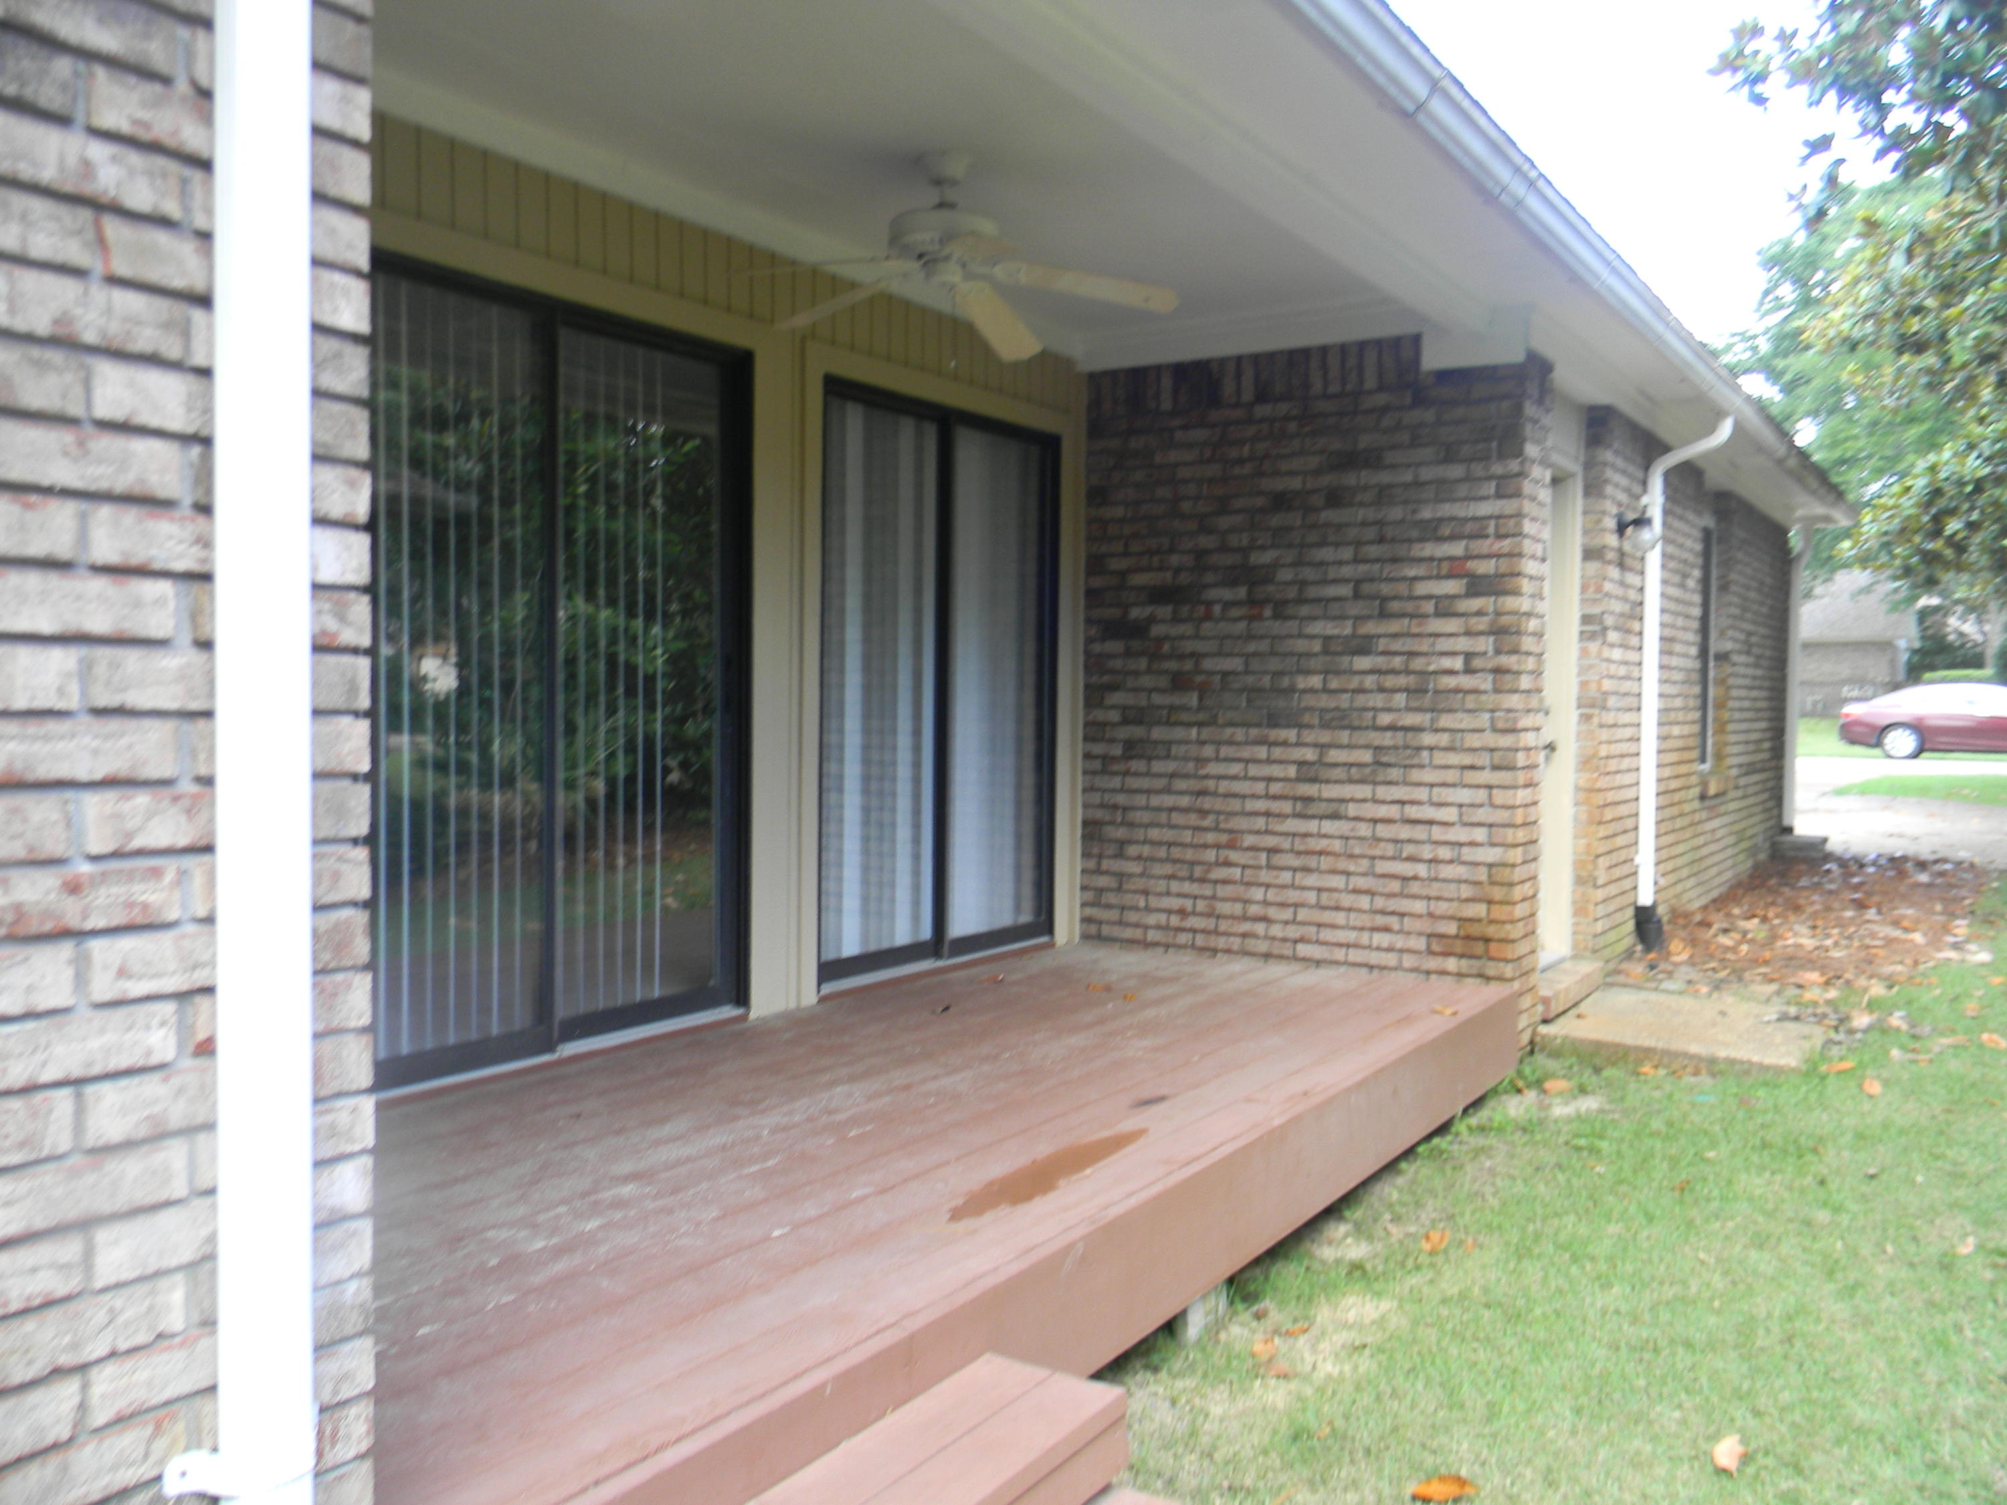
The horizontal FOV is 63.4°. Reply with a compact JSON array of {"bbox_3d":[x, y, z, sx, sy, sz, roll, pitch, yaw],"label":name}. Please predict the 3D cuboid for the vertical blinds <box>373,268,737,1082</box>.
[{"bbox_3d":[-1.177,-0.181,4.292,0.098,1.986,1.505,2,2,32],"label":"vertical blinds"}]

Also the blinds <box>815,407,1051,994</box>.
[{"bbox_3d":[-0.197,-0.221,5.869,0.098,1.986,1.502,2,2,32],"label":"blinds"}]

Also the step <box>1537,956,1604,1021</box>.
[{"bbox_3d":[2.223,0.948,6.514,0.177,0.103,0.970,2,2,32],"label":"step"}]

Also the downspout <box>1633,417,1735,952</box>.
[{"bbox_3d":[3.126,-0.312,7.465,0.375,2.440,0.110,2,2,32],"label":"downspout"}]

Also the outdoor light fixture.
[{"bbox_3d":[2.732,-0.943,6.993,0.180,0.187,0.140,2,2,32],"label":"outdoor light fixture"}]

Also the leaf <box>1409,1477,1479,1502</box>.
[{"bbox_3d":[0.789,1.318,2.906,0.122,0.025,0.065,1,2,11],"label":"leaf"}]

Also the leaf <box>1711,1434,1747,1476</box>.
[{"bbox_3d":[1.352,1.310,3.024,0.075,0.045,0.090,1,2,24],"label":"leaf"}]

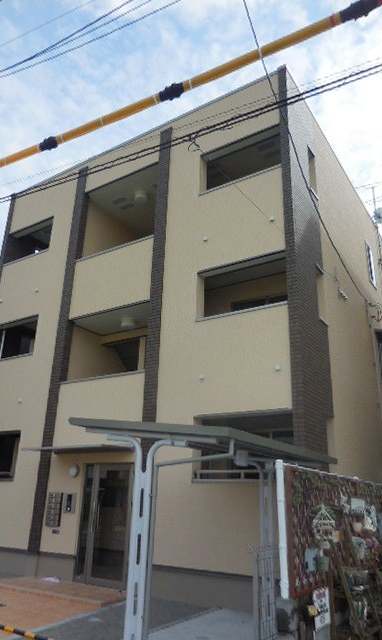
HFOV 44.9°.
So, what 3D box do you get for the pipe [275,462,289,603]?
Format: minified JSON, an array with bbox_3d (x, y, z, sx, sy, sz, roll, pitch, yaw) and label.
[{"bbox_3d":[0.796,1.794,4.018,0.072,1.107,0.072,-11,-24,32],"label":"pipe"}]

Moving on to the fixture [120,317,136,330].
[{"bbox_3d":[-1.457,0.081,10.637,0.330,0.180,0.330,2,-20,1],"label":"fixture"}]

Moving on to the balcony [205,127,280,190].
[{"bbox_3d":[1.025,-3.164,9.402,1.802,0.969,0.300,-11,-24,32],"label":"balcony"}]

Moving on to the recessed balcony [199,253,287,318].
[{"bbox_3d":[1.150,-0.462,8.873,1.870,1.050,0.950,-11,-23,32],"label":"recessed balcony"}]

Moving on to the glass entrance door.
[{"bbox_3d":[-1.568,3.705,8.481,1.272,2.047,0.110,-11,-24,32],"label":"glass entrance door"}]

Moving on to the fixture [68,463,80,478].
[{"bbox_3d":[-2.319,3.008,9.176,0.230,0.250,0.110,-11,-24,32],"label":"fixture"}]

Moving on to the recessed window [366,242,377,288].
[{"bbox_3d":[5.177,-1.552,13.415,0.160,1.220,0.780,-11,-24,32],"label":"recessed window"}]

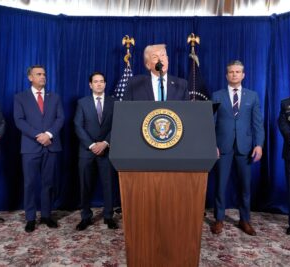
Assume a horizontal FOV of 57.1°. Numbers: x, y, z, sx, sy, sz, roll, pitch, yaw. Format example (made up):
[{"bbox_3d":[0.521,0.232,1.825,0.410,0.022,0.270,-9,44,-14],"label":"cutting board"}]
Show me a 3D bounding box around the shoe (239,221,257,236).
[{"bbox_3d":[1.100,0.995,2.837,0.110,0.110,0.300,0,-3,-8],"label":"shoe"}]

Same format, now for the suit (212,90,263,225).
[{"bbox_3d":[0.968,0.222,2.892,0.620,1.480,0.330,-1,-3,15],"label":"suit"}]

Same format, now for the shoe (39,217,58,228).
[{"bbox_3d":[-1.097,1.007,3.076,0.110,0.110,0.300,3,-4,-43],"label":"shoe"}]

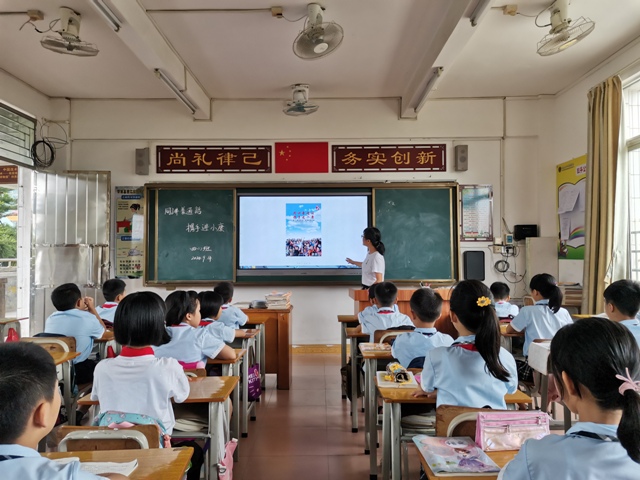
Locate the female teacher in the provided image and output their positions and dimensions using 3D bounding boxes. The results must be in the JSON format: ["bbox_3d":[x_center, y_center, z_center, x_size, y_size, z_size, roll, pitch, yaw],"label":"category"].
[{"bbox_3d":[0.540,0.659,5.603,0.460,1.620,0.460,0,-2,-12],"label":"female teacher"}]

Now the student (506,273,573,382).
[{"bbox_3d":[1.500,0.820,3.477,0.420,1.170,0.580,0,-2,-9],"label":"student"}]

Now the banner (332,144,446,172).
[{"bbox_3d":[0.901,-1.067,6.258,1.470,0.375,0.030,0,-2,0],"label":"banner"}]

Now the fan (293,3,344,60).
[{"bbox_3d":[-0.035,-1.730,4.026,0.430,0.410,0.430,-2,-2,33],"label":"fan"}]

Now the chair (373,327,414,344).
[{"bbox_3d":[0.522,0.988,3.267,0.370,0.770,0.420,0,-2,0],"label":"chair"}]

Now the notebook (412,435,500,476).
[{"bbox_3d":[0.395,0.627,1.412,0.185,0.012,0.250,0,-2,-2],"label":"notebook"}]

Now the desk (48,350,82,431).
[{"bbox_3d":[-1.730,1.025,2.640,0.600,0.710,0.410,0,-2,0],"label":"desk"}]

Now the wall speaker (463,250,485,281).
[{"bbox_3d":[2.002,0.341,6.205,0.235,0.385,0.170,0,-2,0],"label":"wall speaker"}]

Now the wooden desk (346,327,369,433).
[{"bbox_3d":[0.500,1.057,3.700,0.600,0.710,0.410,0,-2,0],"label":"wooden desk"}]

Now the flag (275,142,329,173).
[{"bbox_3d":[-0.236,-1.080,6.269,0.685,0.410,0.012,0,-2,0],"label":"flag"}]

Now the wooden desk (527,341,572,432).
[{"bbox_3d":[1.650,0.993,2.831,0.600,0.720,0.420,0,-2,0],"label":"wooden desk"}]

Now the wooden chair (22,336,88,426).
[{"bbox_3d":[-1.682,1.009,3.167,0.370,0.760,0.430,0,-2,0],"label":"wooden chair"}]

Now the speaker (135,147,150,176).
[{"bbox_3d":[-2.280,-1.018,6.203,0.135,0.340,0.160,0,-2,0],"label":"speaker"}]

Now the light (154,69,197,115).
[{"bbox_3d":[-1.528,-1.556,5.181,0.070,0.100,1.240,0,-2,0],"label":"light"}]

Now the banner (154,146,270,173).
[{"bbox_3d":[-1.387,-1.048,6.329,1.500,0.370,0.030,0,-2,0],"label":"banner"}]

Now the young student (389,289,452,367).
[{"bbox_3d":[0.550,0.820,2.636,0.380,1.120,0.580,0,-2,0],"label":"young student"}]

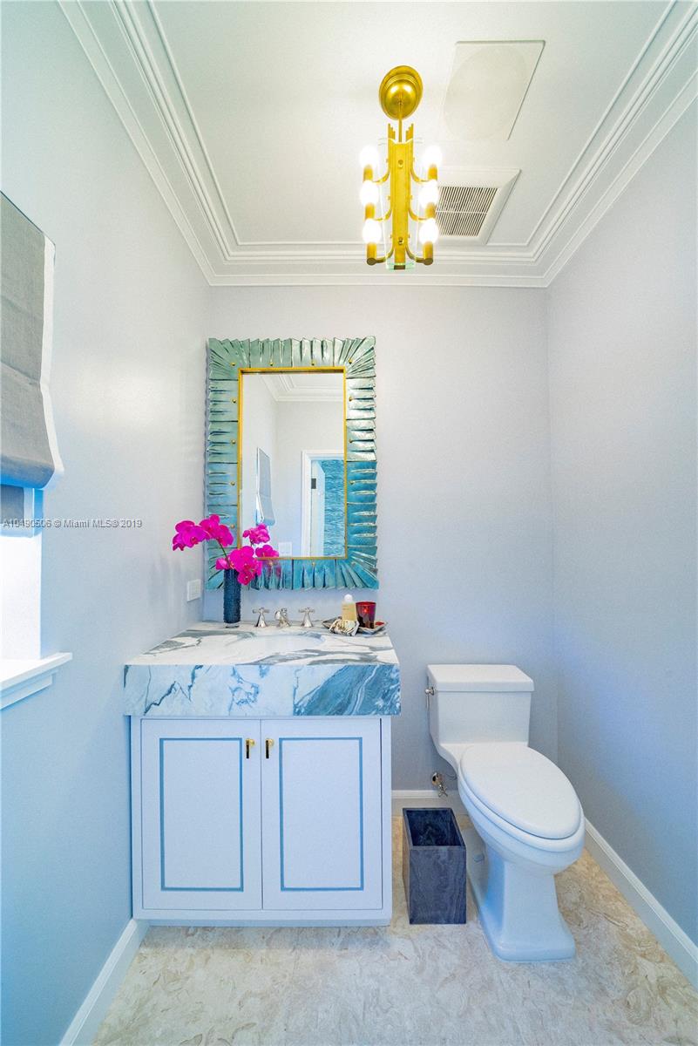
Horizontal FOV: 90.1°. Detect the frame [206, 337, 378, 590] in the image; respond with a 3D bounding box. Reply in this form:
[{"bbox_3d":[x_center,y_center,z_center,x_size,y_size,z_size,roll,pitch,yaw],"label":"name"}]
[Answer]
[{"bbox_3d":[-0.263,-0.290,1.651,0.798,1.188,0.053,0,-2,0],"label":"frame"}]

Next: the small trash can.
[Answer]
[{"bbox_3d":[0.298,1.207,1.240,0.180,0.249,0.162,0,-2,0],"label":"small trash can"}]

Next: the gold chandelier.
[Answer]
[{"bbox_3d":[0.144,-0.964,0.980,0.225,0.515,0.165,0,-2,0],"label":"gold chandelier"}]

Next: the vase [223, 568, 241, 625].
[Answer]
[{"bbox_3d":[-0.529,0.338,1.587,0.078,0.251,0.078,0,-2,0],"label":"vase"}]

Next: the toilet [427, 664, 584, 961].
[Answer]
[{"bbox_3d":[0.568,0.992,1.271,0.412,0.682,0.690,0,-2,0],"label":"toilet"}]

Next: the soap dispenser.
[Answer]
[{"bbox_3d":[-0.004,0.380,1.521,0.062,0.138,0.050,0,-2,0],"label":"soap dispenser"}]

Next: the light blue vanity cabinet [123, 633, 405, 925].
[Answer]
[{"bbox_3d":[-0.270,0.894,1.348,0.854,0.882,0.573,0,-2,0],"label":"light blue vanity cabinet"}]

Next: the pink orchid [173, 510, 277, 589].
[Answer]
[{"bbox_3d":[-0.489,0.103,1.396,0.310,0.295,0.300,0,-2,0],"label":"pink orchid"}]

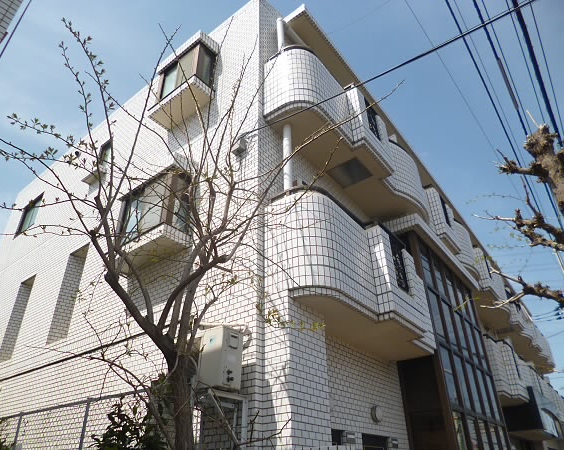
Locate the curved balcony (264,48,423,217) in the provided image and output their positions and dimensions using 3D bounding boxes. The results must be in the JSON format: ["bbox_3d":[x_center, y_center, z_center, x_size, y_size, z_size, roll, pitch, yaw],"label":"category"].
[{"bbox_3d":[1.491,-1.330,7.612,0.849,1.441,4.402,-23,-39,31],"label":"curved balcony"}]

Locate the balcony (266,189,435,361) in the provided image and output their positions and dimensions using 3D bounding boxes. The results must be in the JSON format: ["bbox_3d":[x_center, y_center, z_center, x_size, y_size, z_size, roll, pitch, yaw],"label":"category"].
[{"bbox_3d":[1.125,0.786,5.624,0.849,1.358,3.119,-23,-39,31],"label":"balcony"}]

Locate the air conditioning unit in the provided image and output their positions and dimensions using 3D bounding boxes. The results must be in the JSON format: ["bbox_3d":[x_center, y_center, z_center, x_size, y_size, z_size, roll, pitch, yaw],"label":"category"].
[{"bbox_3d":[-0.769,1.353,4.041,0.760,0.553,0.267,-23,-39,31],"label":"air conditioning unit"}]

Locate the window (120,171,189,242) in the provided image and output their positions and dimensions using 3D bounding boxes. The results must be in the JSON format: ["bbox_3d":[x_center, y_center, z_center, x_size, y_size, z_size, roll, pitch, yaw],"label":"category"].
[{"bbox_3d":[-1.906,-0.093,6.161,1.283,1.017,0.395,-23,-39,31],"label":"window"}]

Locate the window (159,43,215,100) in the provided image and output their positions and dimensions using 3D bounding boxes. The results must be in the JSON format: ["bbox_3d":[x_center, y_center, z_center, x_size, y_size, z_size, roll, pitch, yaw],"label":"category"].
[{"bbox_3d":[-1.754,-2.592,7.648,1.036,1.027,0.395,-23,-39,31],"label":"window"}]

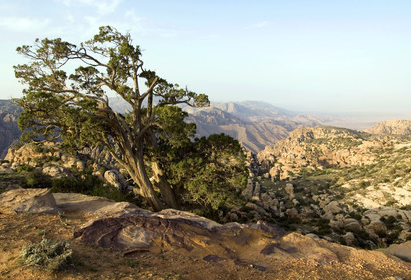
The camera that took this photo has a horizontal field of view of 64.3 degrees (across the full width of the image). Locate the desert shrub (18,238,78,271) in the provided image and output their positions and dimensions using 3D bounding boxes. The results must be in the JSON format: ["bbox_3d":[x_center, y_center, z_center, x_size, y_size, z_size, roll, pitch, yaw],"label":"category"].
[{"bbox_3d":[-1.727,1.260,3.600,0.600,0.300,0.500,-2,5,-26],"label":"desert shrub"}]

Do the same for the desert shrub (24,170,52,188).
[{"bbox_3d":[-7.188,1.711,14.000,1.200,0.850,1.100,-2,5,-27],"label":"desert shrub"}]

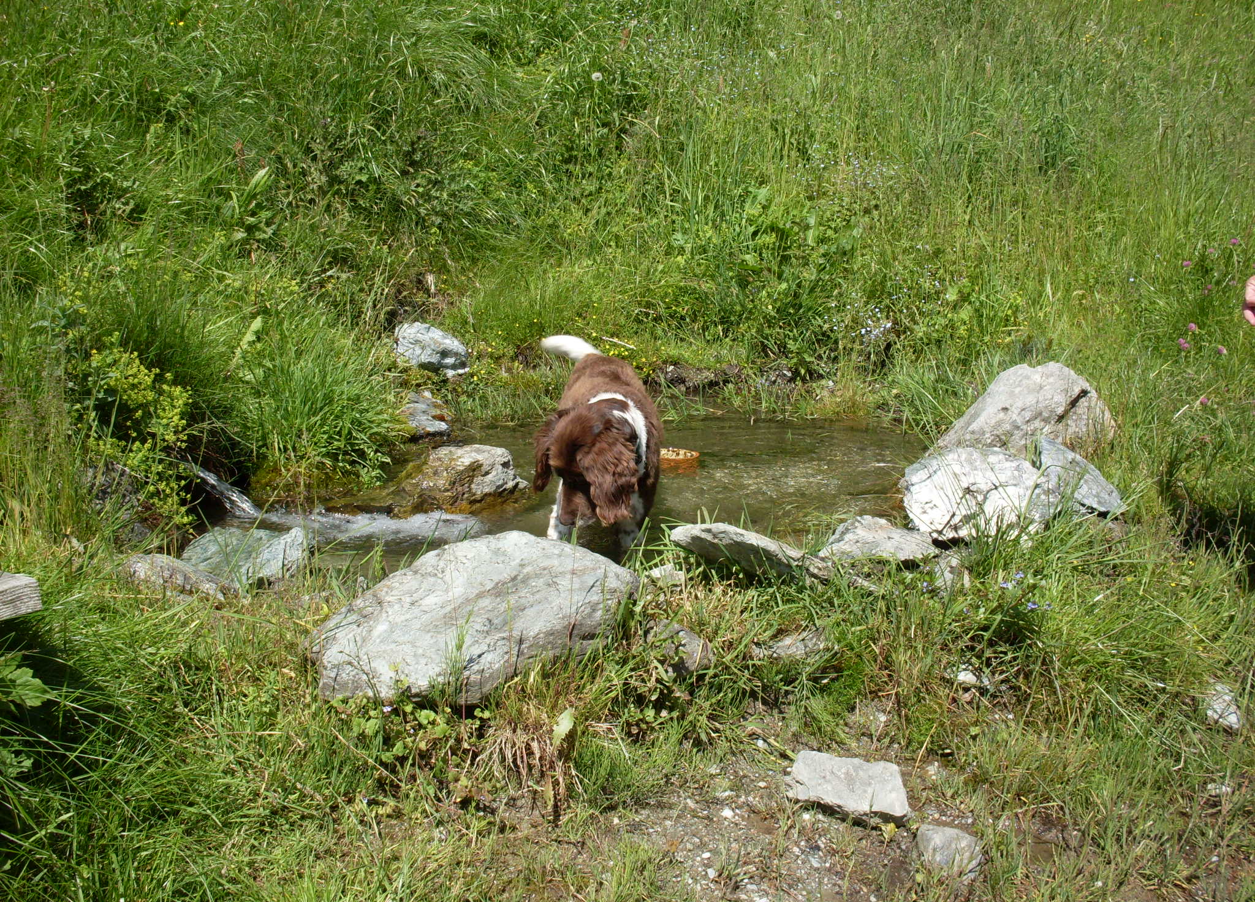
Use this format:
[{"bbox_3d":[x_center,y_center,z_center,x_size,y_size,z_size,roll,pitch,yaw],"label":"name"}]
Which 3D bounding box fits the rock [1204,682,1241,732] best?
[{"bbox_3d":[1.144,0.493,2.650,0.085,0.070,0.090,0,15,0],"label":"rock"}]

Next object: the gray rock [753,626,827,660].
[{"bbox_3d":[0.347,0.415,2.950,0.165,0.070,0.110,-2,17,-8],"label":"gray rock"}]

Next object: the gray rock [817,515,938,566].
[{"bbox_3d":[0.618,0.224,3.400,0.280,0.100,0.160,2,17,8],"label":"gray rock"}]

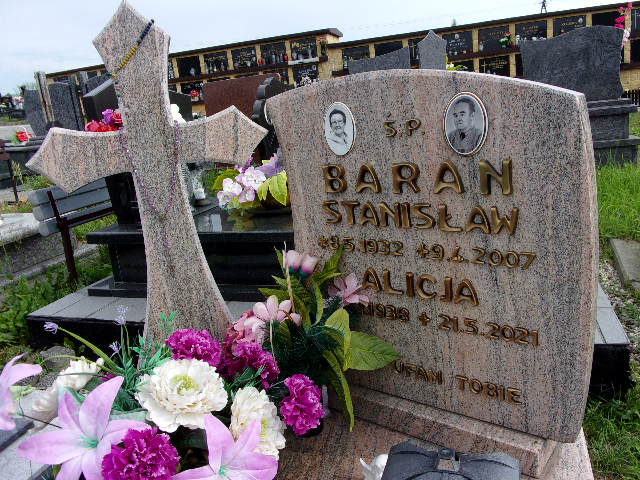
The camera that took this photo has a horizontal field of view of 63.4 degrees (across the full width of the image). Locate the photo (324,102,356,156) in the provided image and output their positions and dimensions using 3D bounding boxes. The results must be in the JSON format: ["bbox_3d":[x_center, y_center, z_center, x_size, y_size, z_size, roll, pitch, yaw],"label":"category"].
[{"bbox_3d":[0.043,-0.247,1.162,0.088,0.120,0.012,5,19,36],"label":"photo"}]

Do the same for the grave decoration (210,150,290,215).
[{"bbox_3d":[-0.331,-0.310,2.700,0.440,0.320,0.360,-1,16,21],"label":"grave decoration"}]

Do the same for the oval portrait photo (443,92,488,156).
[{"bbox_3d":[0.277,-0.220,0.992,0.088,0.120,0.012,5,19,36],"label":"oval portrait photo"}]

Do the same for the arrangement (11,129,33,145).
[{"bbox_3d":[-3.517,-1.220,6.100,0.260,0.190,0.220,-1,16,21],"label":"arrangement"}]

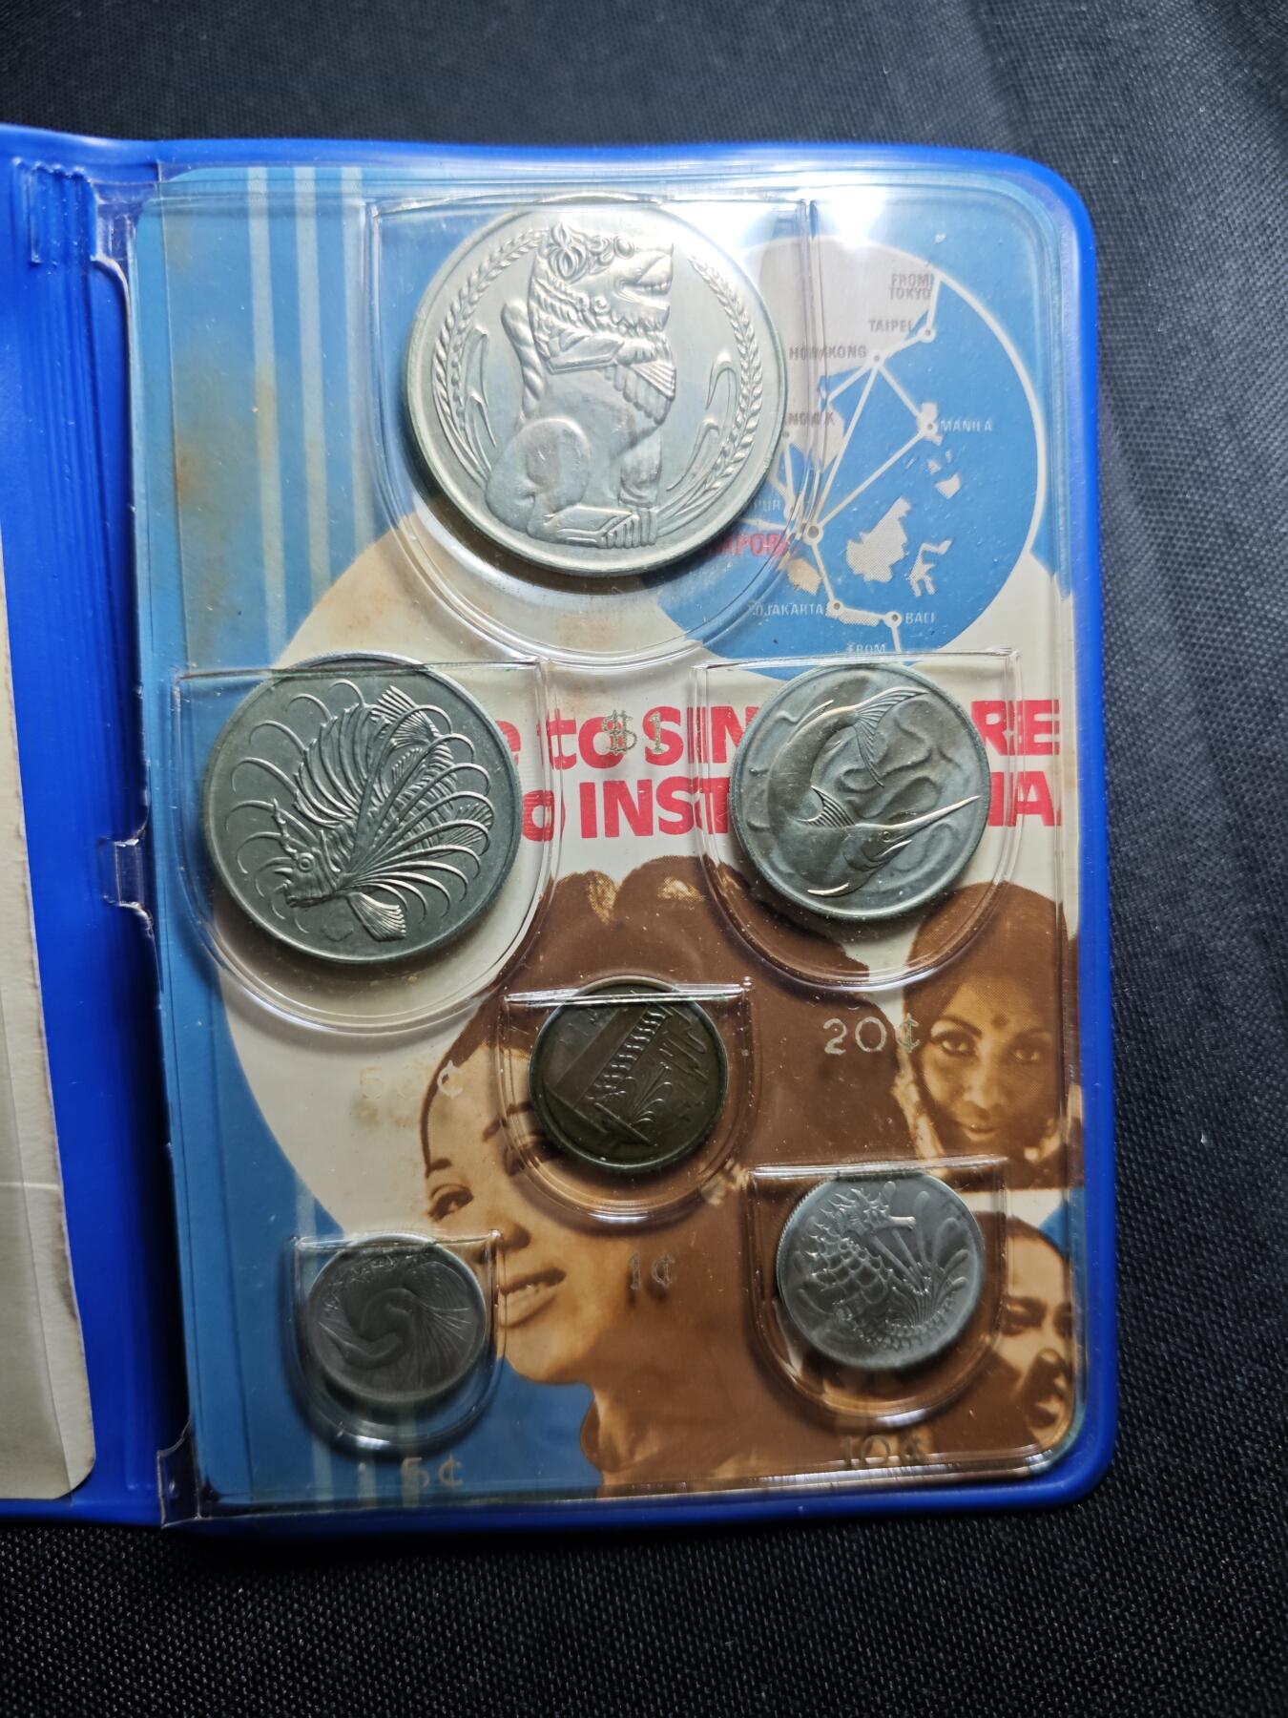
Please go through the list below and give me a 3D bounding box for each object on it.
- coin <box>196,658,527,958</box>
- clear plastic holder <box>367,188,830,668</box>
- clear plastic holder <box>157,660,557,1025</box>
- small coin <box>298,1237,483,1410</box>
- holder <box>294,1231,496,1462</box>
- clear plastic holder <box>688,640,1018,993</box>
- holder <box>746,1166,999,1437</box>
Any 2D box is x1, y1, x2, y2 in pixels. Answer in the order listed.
[{"bbox_3d":[-0.025,-0.004,0.107,0.028,0.002,0.028,-1,93,-2],"label":"coin"},{"bbox_3d":[-0.004,-0.038,0.107,0.040,0.004,0.041,-1,93,-2],"label":"clear plastic holder"},{"bbox_3d":[-0.025,-0.001,0.108,0.034,0.004,0.034,-1,93,-2],"label":"clear plastic holder"},{"bbox_3d":[-0.022,0.042,0.109,0.016,0.001,0.016,-1,93,-2],"label":"small coin"},{"bbox_3d":[-0.023,0.044,0.110,0.018,0.003,0.020,-1,93,-2],"label":"holder"},{"bbox_3d":[0.020,-0.004,0.109,0.030,0.003,0.031,-1,93,-2],"label":"clear plastic holder"},{"bbox_3d":[0.022,0.041,0.111,0.024,0.003,0.025,-1,93,-2],"label":"holder"}]

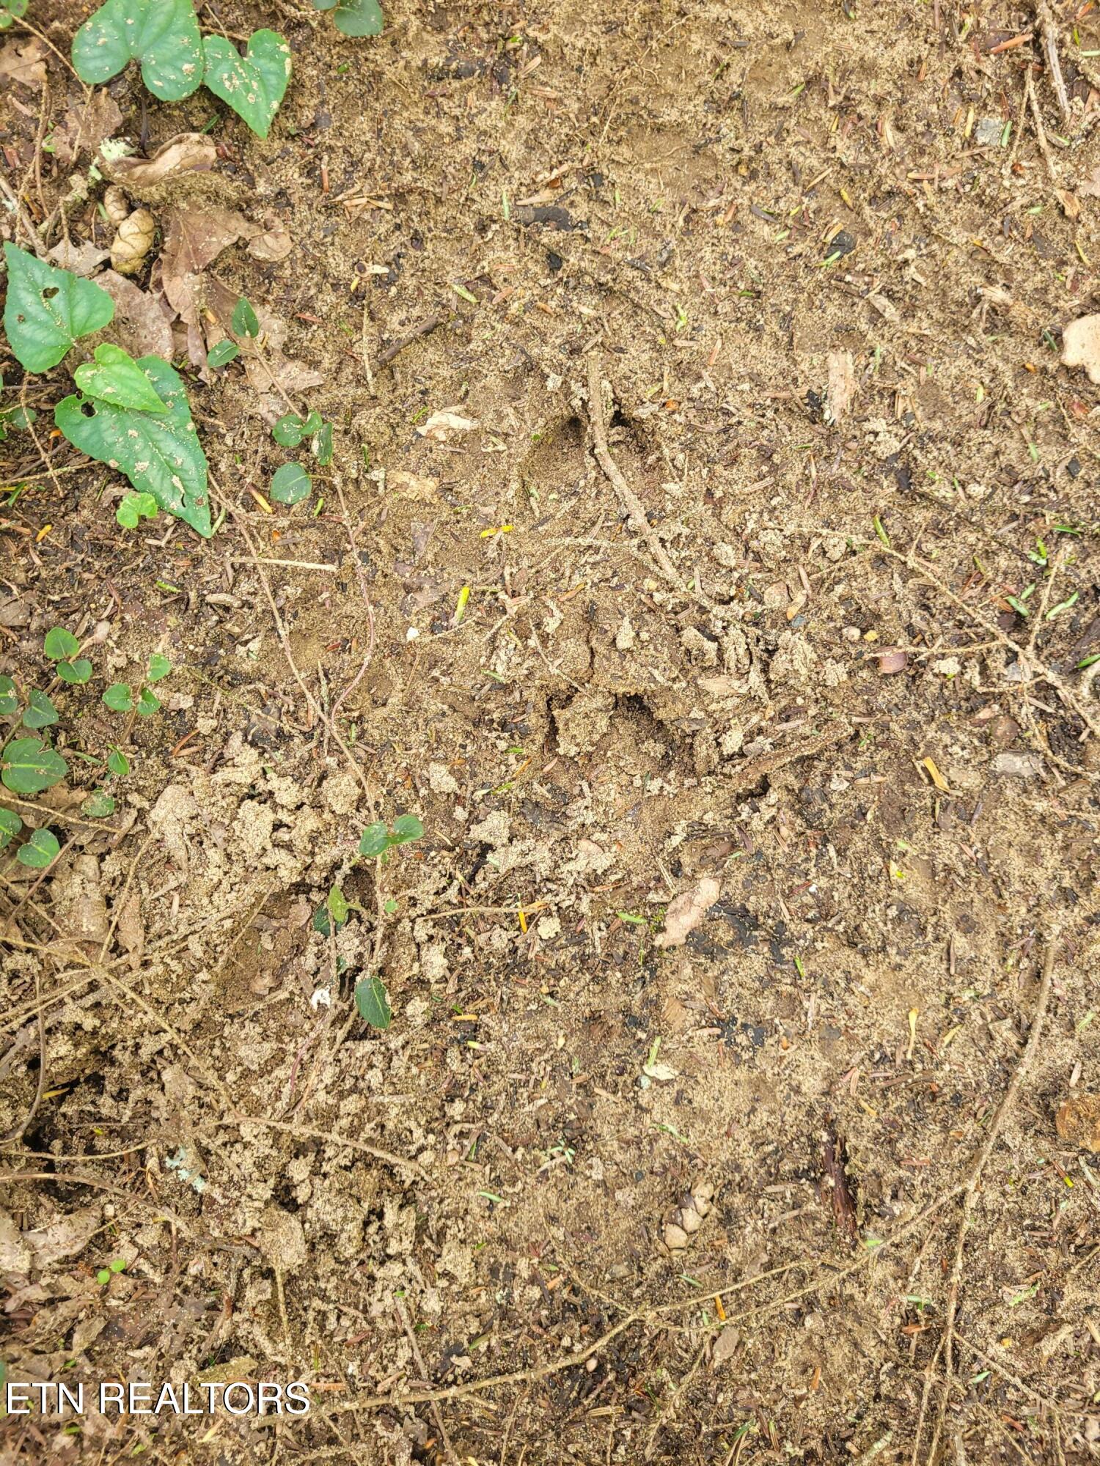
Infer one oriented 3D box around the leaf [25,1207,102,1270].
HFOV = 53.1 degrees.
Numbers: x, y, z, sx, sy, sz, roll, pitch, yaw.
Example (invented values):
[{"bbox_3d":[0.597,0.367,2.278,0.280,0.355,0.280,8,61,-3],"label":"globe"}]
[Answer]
[{"bbox_3d":[-0.192,0.199,0.433,0.032,0.007,0.015,-30,80,-6],"label":"leaf"}]

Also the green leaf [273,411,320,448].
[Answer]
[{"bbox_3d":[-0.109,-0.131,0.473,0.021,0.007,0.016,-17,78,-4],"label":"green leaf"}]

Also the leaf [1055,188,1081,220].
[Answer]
[{"bbox_3d":[0.295,-0.302,0.628,0.010,0.005,0.020,-26,81,-4],"label":"leaf"}]

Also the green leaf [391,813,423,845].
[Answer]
[{"bbox_3d":[-0.060,0.040,0.461,0.014,0.005,0.012,-30,80,-6],"label":"green leaf"}]

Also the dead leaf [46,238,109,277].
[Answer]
[{"bbox_3d":[-0.224,-0.226,0.522,0.030,0.007,0.020,-7,78,-1],"label":"dead leaf"}]

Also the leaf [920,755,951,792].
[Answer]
[{"bbox_3d":[0.167,0.018,0.474,0.005,0.002,0.017,-33,80,-7],"label":"leaf"}]

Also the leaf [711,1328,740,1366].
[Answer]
[{"bbox_3d":[0.080,0.279,0.500,0.010,0.004,0.017,25,80,5],"label":"leaf"}]

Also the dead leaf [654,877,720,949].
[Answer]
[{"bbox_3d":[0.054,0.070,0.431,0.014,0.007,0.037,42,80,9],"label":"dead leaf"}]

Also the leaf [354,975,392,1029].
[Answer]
[{"bbox_3d":[-0.083,0.129,0.524,0.016,0.006,0.025,-14,79,-3],"label":"leaf"}]

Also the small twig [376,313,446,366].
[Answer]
[{"bbox_3d":[-0.076,-0.215,0.601,0.045,0.004,0.007,-36,81,-7],"label":"small twig"}]

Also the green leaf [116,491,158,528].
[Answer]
[{"bbox_3d":[-0.183,-0.099,0.489,0.018,0.006,0.015,-29,80,-6],"label":"green leaf"}]

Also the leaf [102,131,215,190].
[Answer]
[{"bbox_3d":[-0.187,-0.274,0.528,0.052,0.016,0.028,-20,79,-4],"label":"leaf"}]

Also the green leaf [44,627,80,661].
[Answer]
[{"bbox_3d":[-0.257,-0.047,0.579,0.018,0.005,0.019,-21,81,-4],"label":"green leaf"}]

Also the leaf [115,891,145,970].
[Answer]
[{"bbox_3d":[-0.213,0.100,0.559,0.015,0.007,0.039,-11,81,-2],"label":"leaf"}]

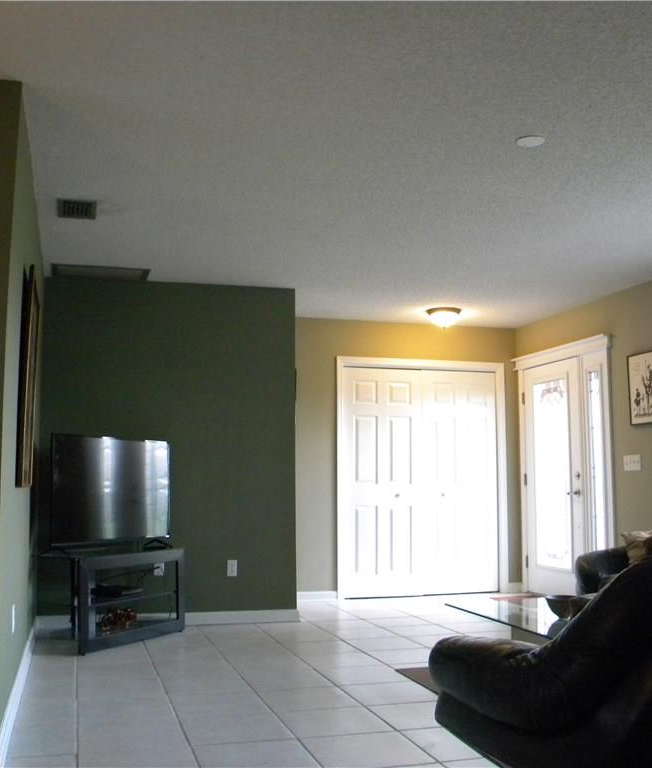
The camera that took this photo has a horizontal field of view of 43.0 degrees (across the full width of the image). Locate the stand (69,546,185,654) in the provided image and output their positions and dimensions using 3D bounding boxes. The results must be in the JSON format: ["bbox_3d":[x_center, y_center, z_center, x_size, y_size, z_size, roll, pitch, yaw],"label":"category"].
[{"bbox_3d":[-1.402,1.365,5.347,0.500,0.550,0.910,-5,-8,32],"label":"stand"}]

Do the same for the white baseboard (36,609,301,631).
[{"bbox_3d":[-1.054,1.652,5.783,1.820,0.086,0.016,2,-7,-17],"label":"white baseboard"}]

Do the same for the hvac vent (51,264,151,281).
[{"bbox_3d":[-1.569,-0.778,5.771,0.655,0.020,0.340,2,-7,-17],"label":"hvac vent"}]

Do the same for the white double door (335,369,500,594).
[{"bbox_3d":[0.873,0.877,7.489,1.510,2.020,0.050,2,-7,-17],"label":"white double door"}]

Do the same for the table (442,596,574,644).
[{"bbox_3d":[1.222,1.291,4.034,0.950,0.340,1.050,2,-7,-17],"label":"table"}]

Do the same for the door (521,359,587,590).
[{"bbox_3d":[1.982,0.844,7.273,0.050,2.030,0.890,2,-7,-17],"label":"door"}]

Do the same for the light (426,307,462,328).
[{"bbox_3d":[1.005,-0.551,7.103,0.300,0.150,0.300,0,-7,0],"label":"light"}]

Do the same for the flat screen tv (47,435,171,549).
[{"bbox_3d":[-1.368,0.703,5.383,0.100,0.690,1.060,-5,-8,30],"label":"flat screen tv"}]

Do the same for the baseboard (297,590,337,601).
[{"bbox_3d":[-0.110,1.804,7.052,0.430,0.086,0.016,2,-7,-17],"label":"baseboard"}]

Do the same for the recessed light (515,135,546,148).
[{"bbox_3d":[0.896,-1.055,3.628,0.130,0.015,0.130,0,-7,0],"label":"recessed light"}]

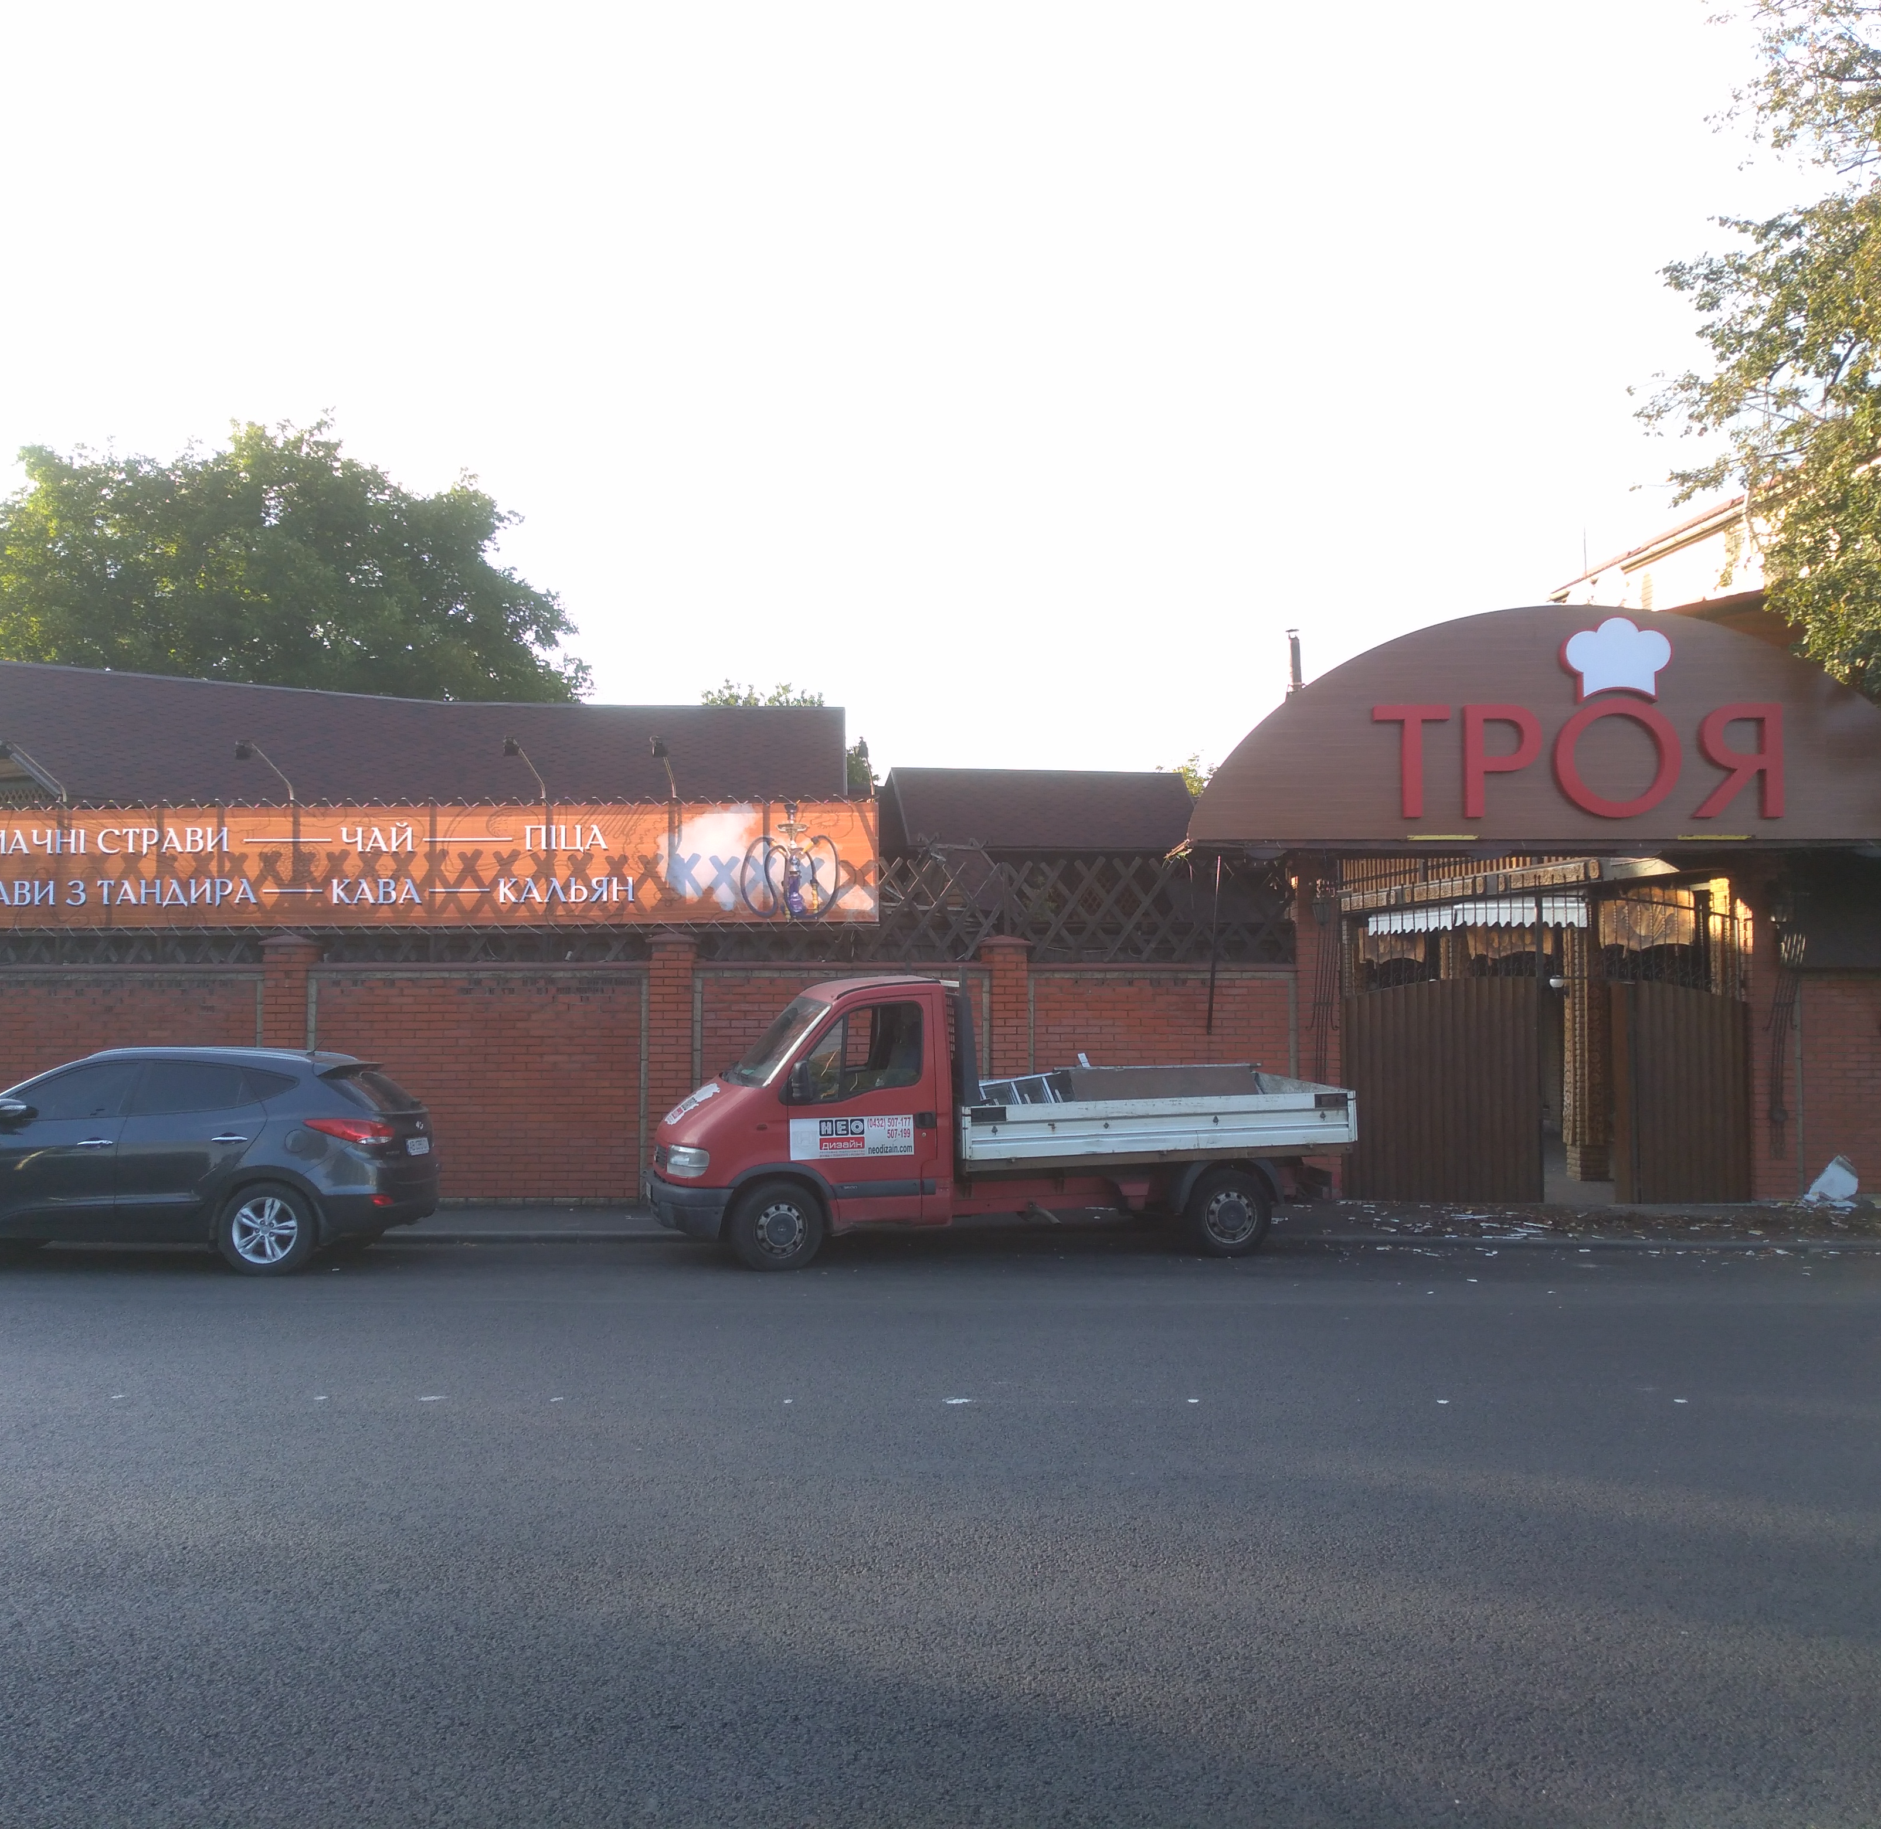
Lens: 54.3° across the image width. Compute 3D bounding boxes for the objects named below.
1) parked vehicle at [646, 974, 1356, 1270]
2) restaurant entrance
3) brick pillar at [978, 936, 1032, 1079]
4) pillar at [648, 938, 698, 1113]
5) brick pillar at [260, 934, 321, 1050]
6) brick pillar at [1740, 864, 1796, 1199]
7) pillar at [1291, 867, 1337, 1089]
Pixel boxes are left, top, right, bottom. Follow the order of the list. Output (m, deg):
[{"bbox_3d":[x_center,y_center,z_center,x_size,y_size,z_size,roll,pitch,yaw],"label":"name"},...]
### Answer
[{"bbox_3d":[0.424,1.617,15.103,5.480,2.240,2.050,1,-4,-13],"label":"parked vehicle"},{"bbox_3d":[5.660,1.084,17.166,3.875,3.199,0.350,0,-4,0],"label":"restaurant entrance"},{"bbox_3d":[0.623,1.437,17.554,0.420,2.473,0.420,0,-3,7],"label":"brick pillar"},{"bbox_3d":[-2.410,1.379,16.650,0.420,2.396,0.420,0,-3,4],"label":"pillar"},{"bbox_3d":[-5.929,1.390,16.800,0.420,2.404,0.420,0,-3,4],"label":"brick pillar"},{"bbox_3d":[7.729,1.093,17.165,0.410,3.108,0.400,0,-4,0],"label":"brick pillar"},{"bbox_3d":[3.626,1.068,17.614,0.410,3.261,0.410,0,-3,6],"label":"pillar"}]

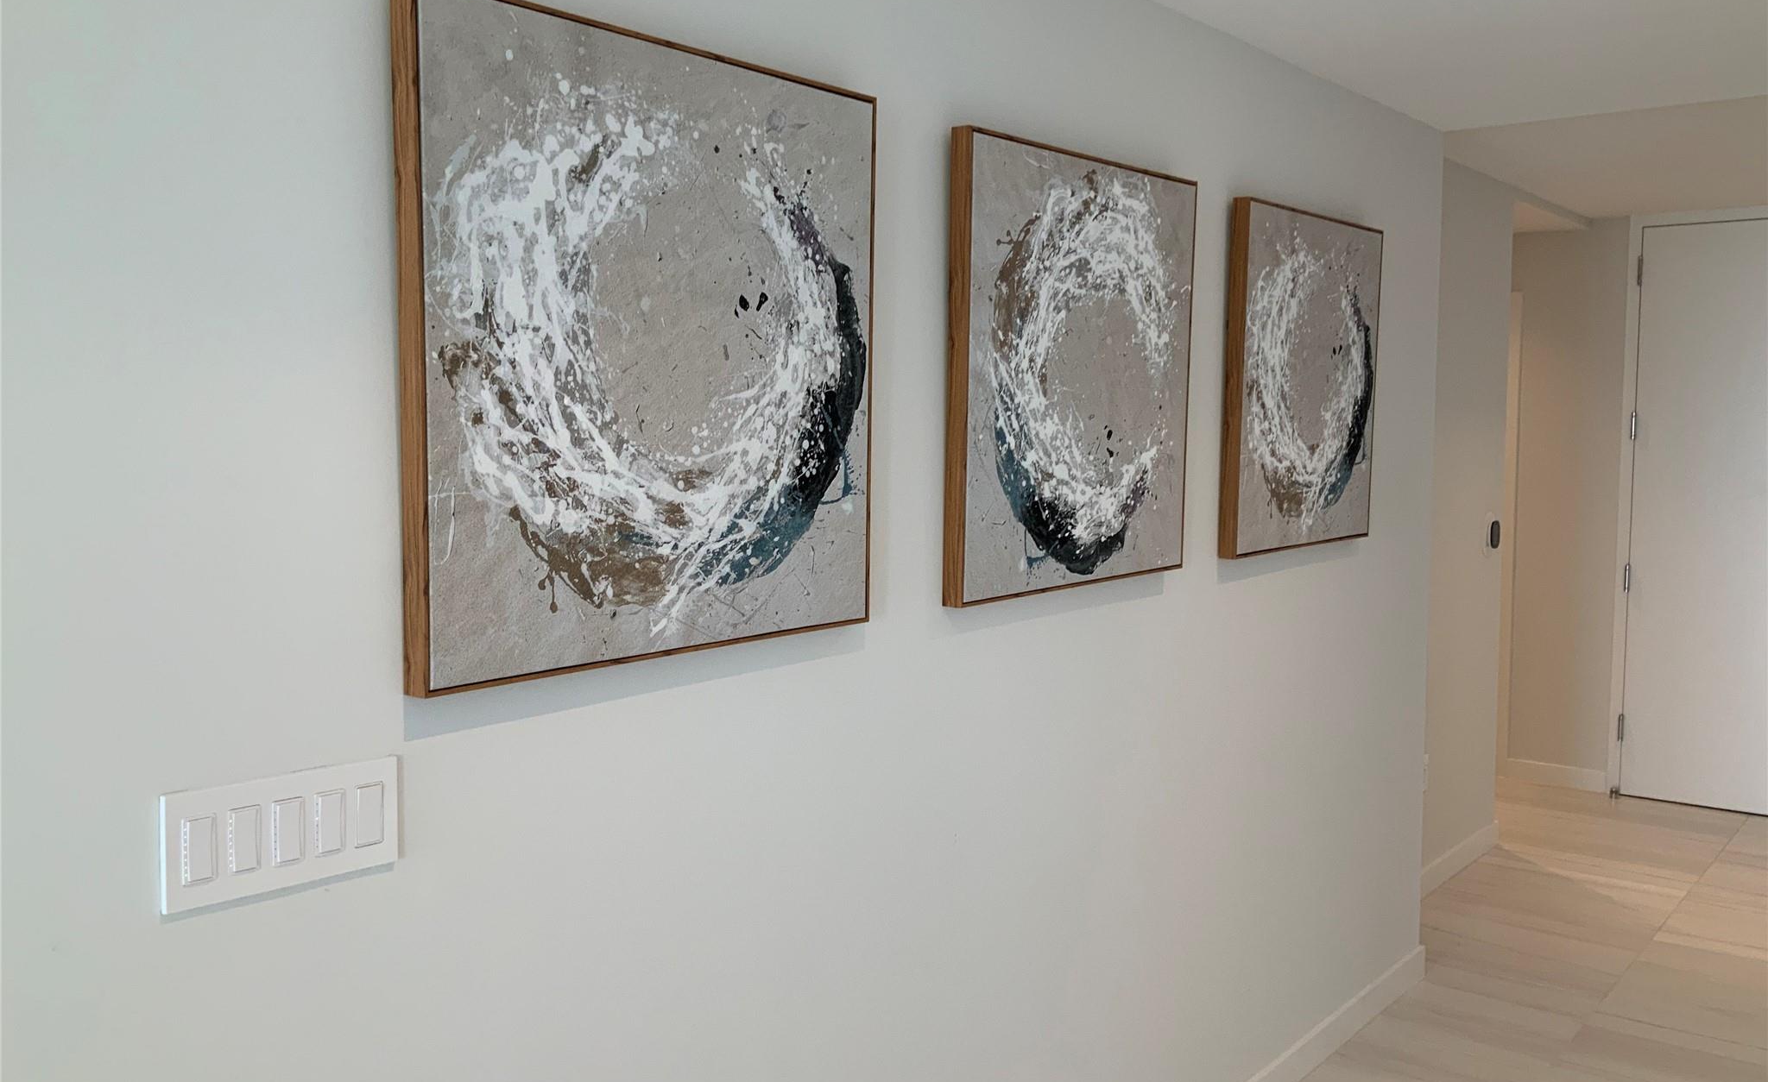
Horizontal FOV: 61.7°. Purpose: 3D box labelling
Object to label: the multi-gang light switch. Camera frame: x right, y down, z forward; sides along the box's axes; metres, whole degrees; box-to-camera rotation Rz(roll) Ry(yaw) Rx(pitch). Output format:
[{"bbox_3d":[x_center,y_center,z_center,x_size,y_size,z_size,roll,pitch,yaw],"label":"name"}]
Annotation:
[{"bbox_3d":[-0.611,0.297,1.518,0.011,0.118,0.254,5,7,38],"label":"multi-gang light switch"}]

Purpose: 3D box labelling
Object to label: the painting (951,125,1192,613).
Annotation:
[{"bbox_3d":[0.354,-0.296,2.647,0.040,0.760,0.760,5,7,38],"label":"painting"}]

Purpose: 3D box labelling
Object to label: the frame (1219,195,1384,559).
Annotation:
[{"bbox_3d":[0.981,-0.365,3.431,0.040,0.760,0.760,5,7,38],"label":"frame"}]

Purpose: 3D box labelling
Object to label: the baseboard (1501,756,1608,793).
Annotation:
[{"bbox_3d":[3.038,1.066,6.715,0.435,0.096,0.016,5,7,38],"label":"baseboard"}]

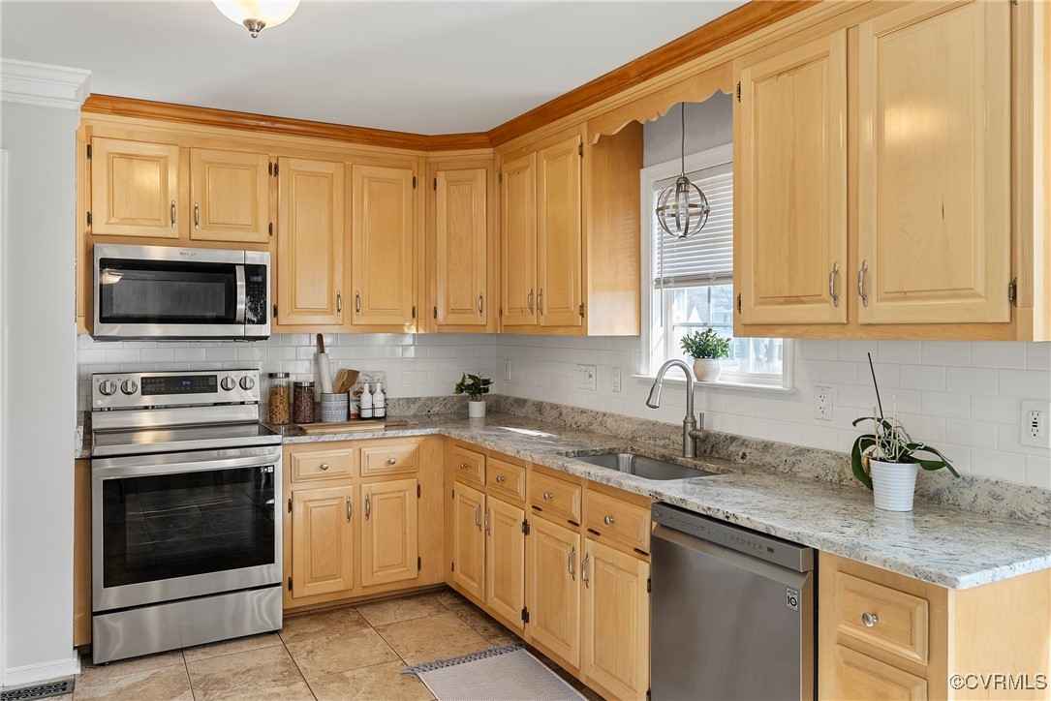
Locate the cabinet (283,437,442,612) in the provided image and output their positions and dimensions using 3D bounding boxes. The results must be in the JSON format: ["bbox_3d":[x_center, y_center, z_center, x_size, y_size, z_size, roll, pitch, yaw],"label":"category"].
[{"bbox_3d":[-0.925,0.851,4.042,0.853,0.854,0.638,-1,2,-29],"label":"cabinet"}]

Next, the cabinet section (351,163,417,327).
[{"bbox_3d":[-0.820,-0.557,4.165,0.334,0.840,0.250,-1,1,-29],"label":"cabinet section"}]

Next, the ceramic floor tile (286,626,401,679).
[{"bbox_3d":[-0.802,1.322,3.321,0.406,0.010,0.406,-1,2,-29],"label":"ceramic floor tile"}]

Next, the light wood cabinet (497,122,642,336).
[{"bbox_3d":[0.180,-0.548,3.803,0.315,0.940,0.882,-1,2,-29],"label":"light wood cabinet"}]

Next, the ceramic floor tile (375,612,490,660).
[{"bbox_3d":[-0.448,1.318,3.518,0.406,0.010,0.406,-1,2,-29],"label":"ceramic floor tile"}]

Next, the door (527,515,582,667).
[{"bbox_3d":[0.112,0.922,2.972,0.030,0.495,0.382,-1,1,-29],"label":"door"}]

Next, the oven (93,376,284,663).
[{"bbox_3d":[-1.607,0.710,3.597,0.762,1.194,0.695,-1,2,-29],"label":"oven"}]

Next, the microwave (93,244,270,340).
[{"bbox_3d":[-1.673,-0.266,3.718,0.756,0.433,0.410,-1,2,-29],"label":"microwave"}]

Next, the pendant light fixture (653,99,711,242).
[{"bbox_3d":[0.627,-0.743,3.011,0.214,0.595,0.214,0,2,0],"label":"pendant light fixture"}]

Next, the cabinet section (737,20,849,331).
[{"bbox_3d":[0.909,-0.492,2.373,0.250,0.834,0.405,-1,1,-29],"label":"cabinet section"}]

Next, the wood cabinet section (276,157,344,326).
[{"bbox_3d":[-1.151,-0.553,3.979,0.333,0.838,0.250,-1,1,-29],"label":"wood cabinet section"}]

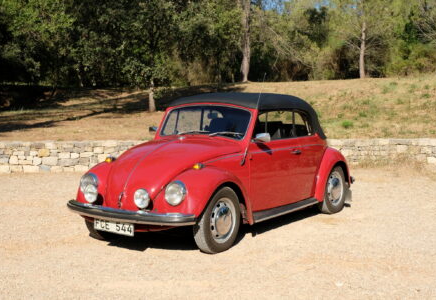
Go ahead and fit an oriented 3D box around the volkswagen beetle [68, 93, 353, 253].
[{"bbox_3d":[0.225,0.102,6.770,1.570,1.500,4.050,3,5,36],"label":"volkswagen beetle"}]

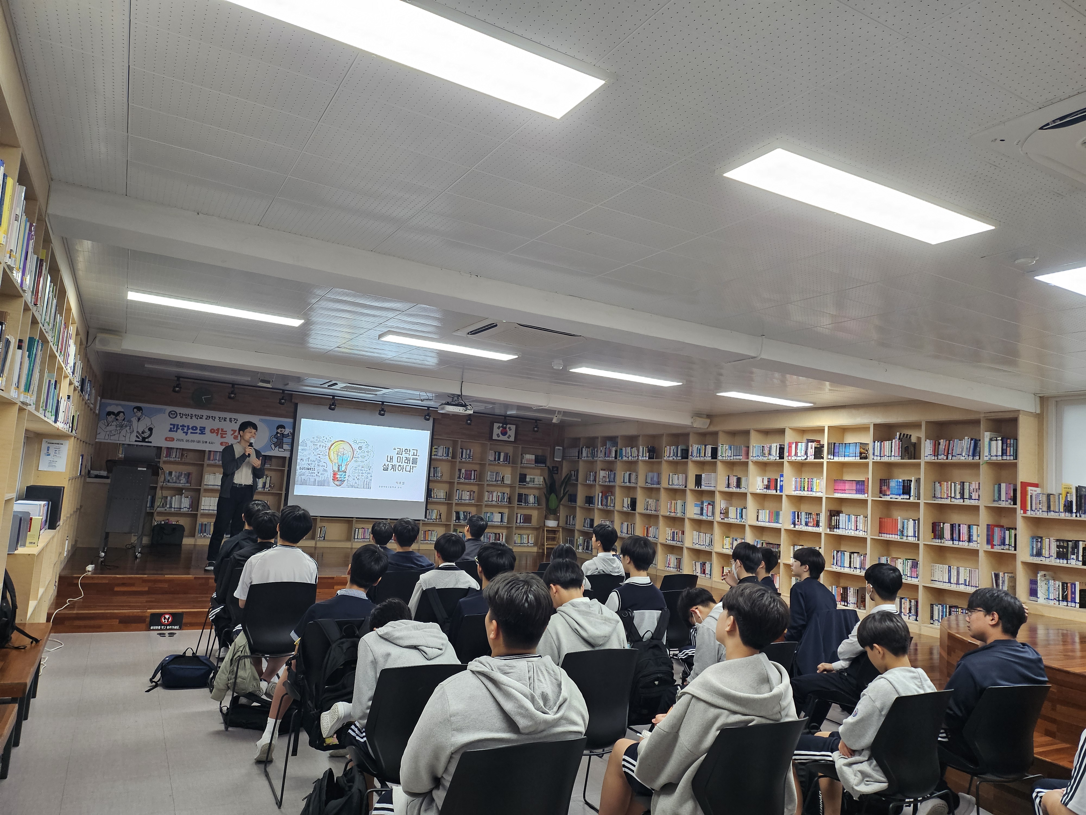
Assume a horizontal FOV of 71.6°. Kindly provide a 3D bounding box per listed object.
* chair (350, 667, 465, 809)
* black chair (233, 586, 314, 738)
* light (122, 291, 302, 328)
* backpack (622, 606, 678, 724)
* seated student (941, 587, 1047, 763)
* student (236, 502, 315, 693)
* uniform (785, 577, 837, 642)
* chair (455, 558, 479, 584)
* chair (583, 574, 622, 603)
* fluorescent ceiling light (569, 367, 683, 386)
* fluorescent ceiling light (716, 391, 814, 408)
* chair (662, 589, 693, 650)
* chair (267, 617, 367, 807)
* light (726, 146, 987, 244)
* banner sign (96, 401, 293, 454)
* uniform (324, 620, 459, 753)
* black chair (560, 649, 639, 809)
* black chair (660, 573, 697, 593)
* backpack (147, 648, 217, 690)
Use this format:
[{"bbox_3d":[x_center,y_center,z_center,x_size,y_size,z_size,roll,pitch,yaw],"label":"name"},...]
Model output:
[{"bbox_3d":[-0.557,1.370,2.937,0.500,0.820,0.530,7,-7,-29],"label":"chair"},{"bbox_3d":[-1.687,1.475,4.673,0.500,0.820,0.530,7,-7,-29],"label":"black chair"},{"bbox_3d":[-2.428,-0.755,5.650,1.230,0.050,0.280,7,-7,-29],"label":"light"},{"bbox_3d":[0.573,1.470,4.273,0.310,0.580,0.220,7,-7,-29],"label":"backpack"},{"bbox_3d":[2.001,1.487,3.647,0.560,1.260,0.700,7,-7,-24],"label":"seated student"},{"bbox_3d":[-1.811,1.327,5.036,0.510,1.330,0.700,8,-7,-31],"label":"student"},{"bbox_3d":[1.989,1.567,5.644,0.460,0.600,0.400,9,-7,-37],"label":"uniform"},{"bbox_3d":[-0.745,1.762,6.765,0.500,0.820,0.530,7,-7,-29],"label":"chair"},{"bbox_3d":[0.400,1.904,6.683,0.500,0.860,0.560,7,-7,-29],"label":"chair"},{"bbox_3d":[0.849,-0.324,7.555,1.230,0.050,0.280,7,-7,-29],"label":"fluorescent ceiling light"},{"bbox_3d":[2.519,-0.112,8.466,1.230,0.050,0.280,7,-7,-29],"label":"fluorescent ceiling light"},{"bbox_3d":[0.914,1.872,6.020,0.500,0.860,0.560,7,-7,-29],"label":"chair"},{"bbox_3d":[-1.124,1.508,3.947,0.500,0.860,0.560,7,-7,-29],"label":"chair"},{"bbox_3d":[1.283,-0.816,2.966,1.270,0.045,0.295,7,-7,-28],"label":"light"},{"bbox_3d":[-4.945,0.325,10.870,2.560,0.560,0.020,7,-7,-29],"label":"banner sign"},{"bbox_3d":[-0.648,1.185,3.224,0.490,0.580,0.520,7,-7,-29],"label":"uniform"},{"bbox_3d":[0.139,1.569,3.673,0.500,0.840,0.540,7,-7,-26],"label":"black chair"},{"bbox_3d":[1.158,2.019,7.234,0.500,0.840,0.540,7,-7,-27],"label":"black chair"},{"bbox_3d":[-2.574,1.898,5.468,0.370,0.180,0.400,6,-6,-19],"label":"backpack"}]

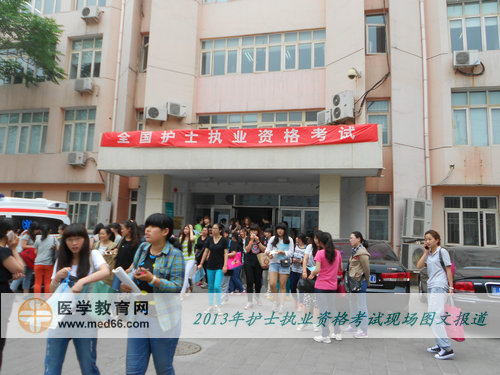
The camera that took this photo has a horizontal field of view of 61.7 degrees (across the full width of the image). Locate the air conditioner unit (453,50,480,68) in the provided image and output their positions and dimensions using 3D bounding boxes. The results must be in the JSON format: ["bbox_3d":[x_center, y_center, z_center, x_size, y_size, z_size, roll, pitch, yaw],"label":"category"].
[{"bbox_3d":[7.761,-4.582,14.975,0.800,0.530,0.300,0,-8,13],"label":"air conditioner unit"}]

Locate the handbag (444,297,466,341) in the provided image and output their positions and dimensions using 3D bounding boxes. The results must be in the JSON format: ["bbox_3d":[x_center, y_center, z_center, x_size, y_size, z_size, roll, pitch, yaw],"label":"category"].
[{"bbox_3d":[2.633,1.701,5.420,0.120,0.530,0.340,5,-8,-21],"label":"handbag"}]

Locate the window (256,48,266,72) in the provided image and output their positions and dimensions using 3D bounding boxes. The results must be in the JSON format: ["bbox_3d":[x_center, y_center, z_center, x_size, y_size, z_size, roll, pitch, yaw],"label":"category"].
[{"bbox_3d":[0.484,-5.538,18.152,0.429,1.045,0.063,0,-8,14],"label":"window"}]

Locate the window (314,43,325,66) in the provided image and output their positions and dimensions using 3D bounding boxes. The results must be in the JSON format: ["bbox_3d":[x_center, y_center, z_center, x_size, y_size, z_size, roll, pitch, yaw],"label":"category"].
[{"bbox_3d":[2.757,-5.278,16.710,0.470,1.092,0.100,0,-8,15],"label":"window"}]

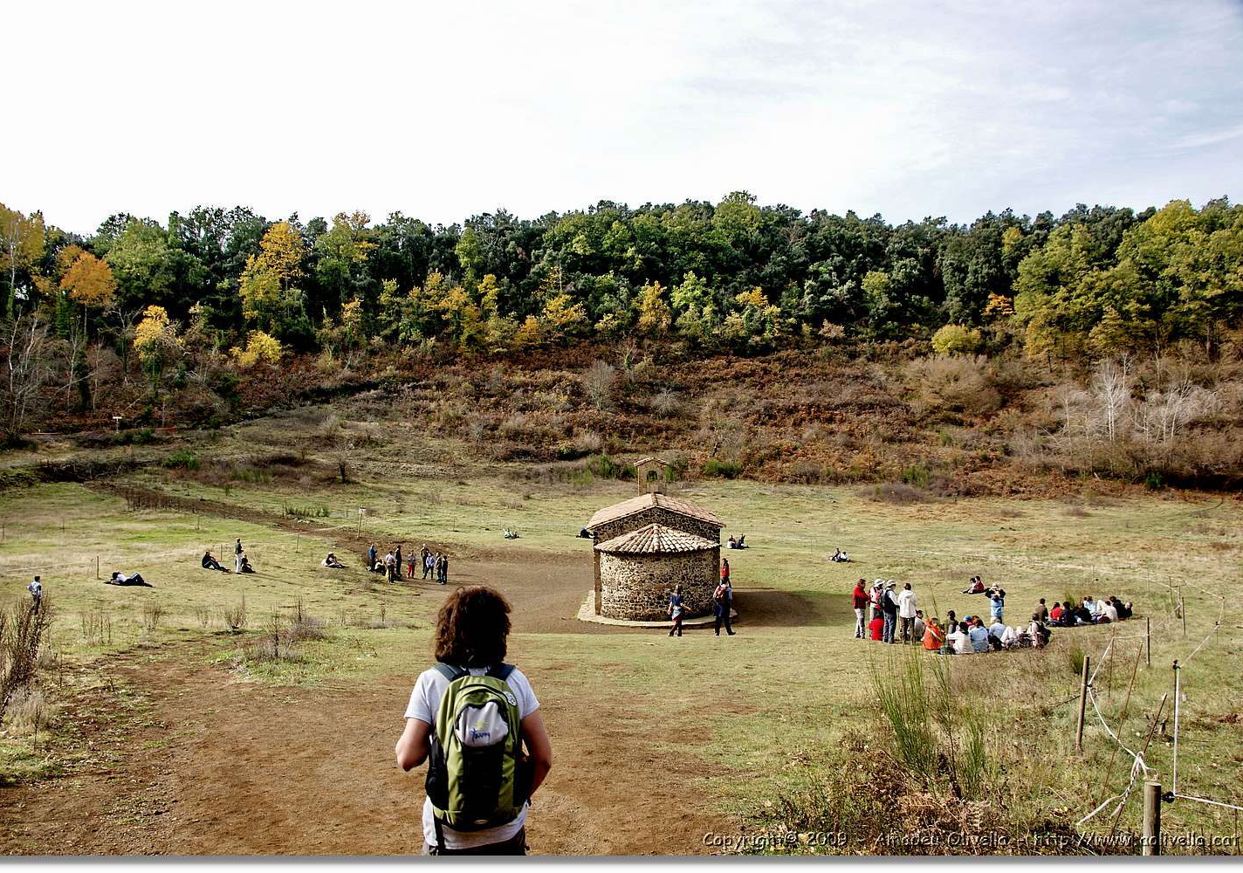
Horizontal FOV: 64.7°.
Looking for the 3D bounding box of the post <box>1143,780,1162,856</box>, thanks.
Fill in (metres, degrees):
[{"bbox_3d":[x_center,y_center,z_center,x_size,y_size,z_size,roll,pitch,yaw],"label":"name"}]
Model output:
[{"bbox_3d":[2.481,2.141,4.600,0.076,1.050,0.076,1,0,0],"label":"post"}]

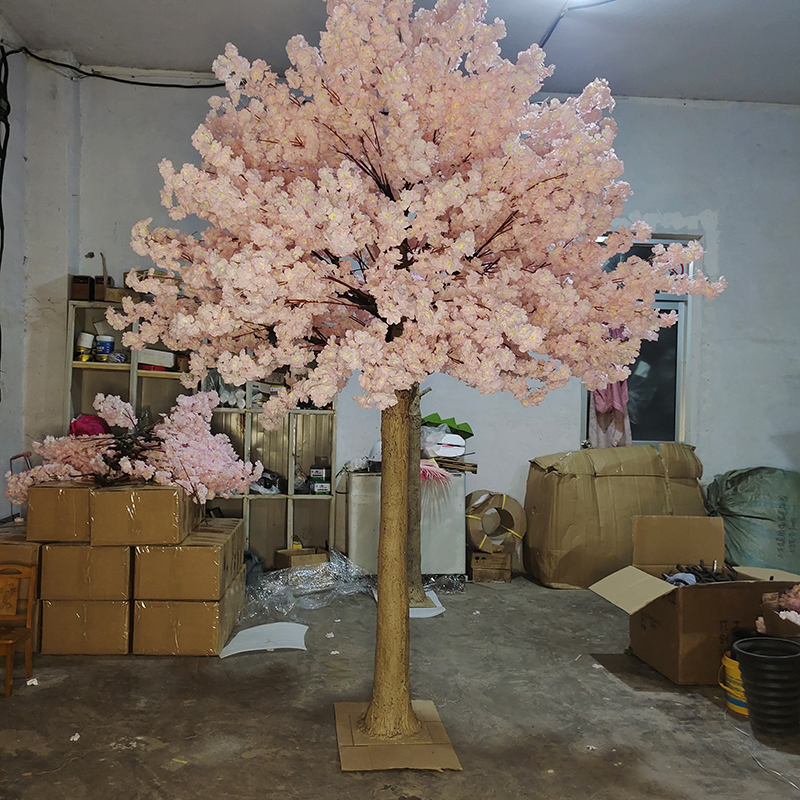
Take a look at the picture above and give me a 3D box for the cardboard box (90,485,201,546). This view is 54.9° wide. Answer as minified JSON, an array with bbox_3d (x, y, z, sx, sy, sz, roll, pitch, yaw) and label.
[{"bbox_3d":[-1.574,0.683,4.926,0.510,0.315,0.780,2,0,-4],"label":"cardboard box"}]

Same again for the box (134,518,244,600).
[{"bbox_3d":[-1.316,1.004,4.881,0.505,0.308,0.850,2,0,-4],"label":"box"}]

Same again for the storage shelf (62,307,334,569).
[{"bbox_3d":[-1.730,0.335,6.876,2.325,2.281,0.360,2,0,-6],"label":"storage shelf"}]

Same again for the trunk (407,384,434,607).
[{"bbox_3d":[0.103,0.704,5.959,0.270,1.647,0.250,2,0,-6],"label":"trunk"}]

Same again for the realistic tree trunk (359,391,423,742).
[{"bbox_3d":[-0.031,0.728,3.562,0.270,1.572,0.270,2,0,-6],"label":"realistic tree trunk"}]

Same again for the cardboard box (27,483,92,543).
[{"bbox_3d":[-2.016,0.675,4.896,0.362,0.308,0.800,2,0,-4],"label":"cardboard box"}]

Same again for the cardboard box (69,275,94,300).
[{"bbox_3d":[-2.745,-0.948,6.711,0.165,0.223,0.200,2,0,-6],"label":"cardboard box"}]

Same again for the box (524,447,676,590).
[{"bbox_3d":[1.749,1.030,6.860,1.020,1.100,0.800,2,0,-7],"label":"box"}]

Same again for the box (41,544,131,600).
[{"bbox_3d":[-1.823,0.989,4.834,0.486,0.308,0.850,2,0,-4],"label":"box"}]

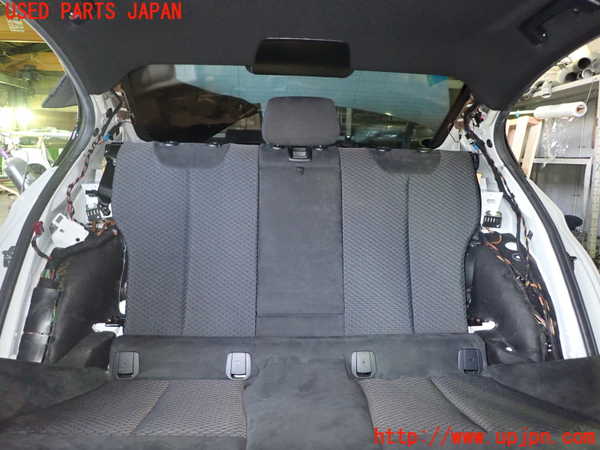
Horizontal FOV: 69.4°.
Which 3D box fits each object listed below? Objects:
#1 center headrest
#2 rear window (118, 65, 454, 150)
[{"bbox_3d":[0.004,-0.310,1.315,0.235,0.143,0.100,1,-3,-4],"label":"center headrest"},{"bbox_3d":[-0.015,-0.405,1.580,1.160,0.080,0.520,1,-19,-4],"label":"rear window"}]

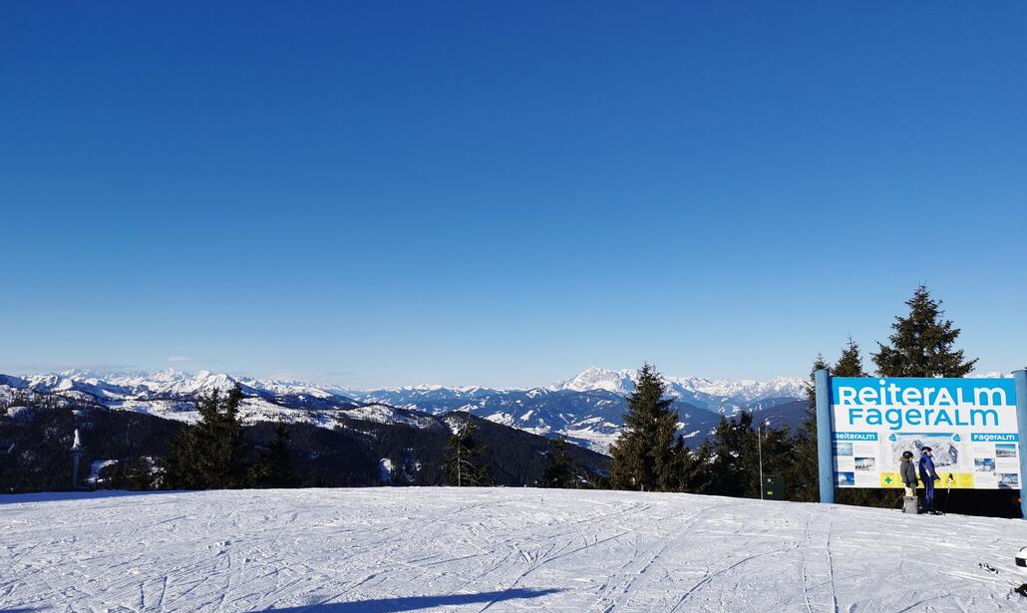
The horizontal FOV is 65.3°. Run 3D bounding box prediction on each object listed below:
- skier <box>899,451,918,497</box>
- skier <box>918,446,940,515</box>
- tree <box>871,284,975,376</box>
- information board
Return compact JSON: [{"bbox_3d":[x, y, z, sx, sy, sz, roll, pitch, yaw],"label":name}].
[{"bbox_3d":[10.540,4.670,21.336,0.460,1.619,0.500,3,-6,-25],"label":"skier"},{"bbox_3d":[11.023,4.609,21.242,0.520,1.768,0.500,1,-6,-10],"label":"skier"},{"bbox_3d":[14.246,3.229,27.816,4.516,8.046,4.516,0,-6,0],"label":"tree"},{"bbox_3d":[11.464,3.517,22.308,5.217,3.098,0.150,0,-6,0],"label":"information board"}]

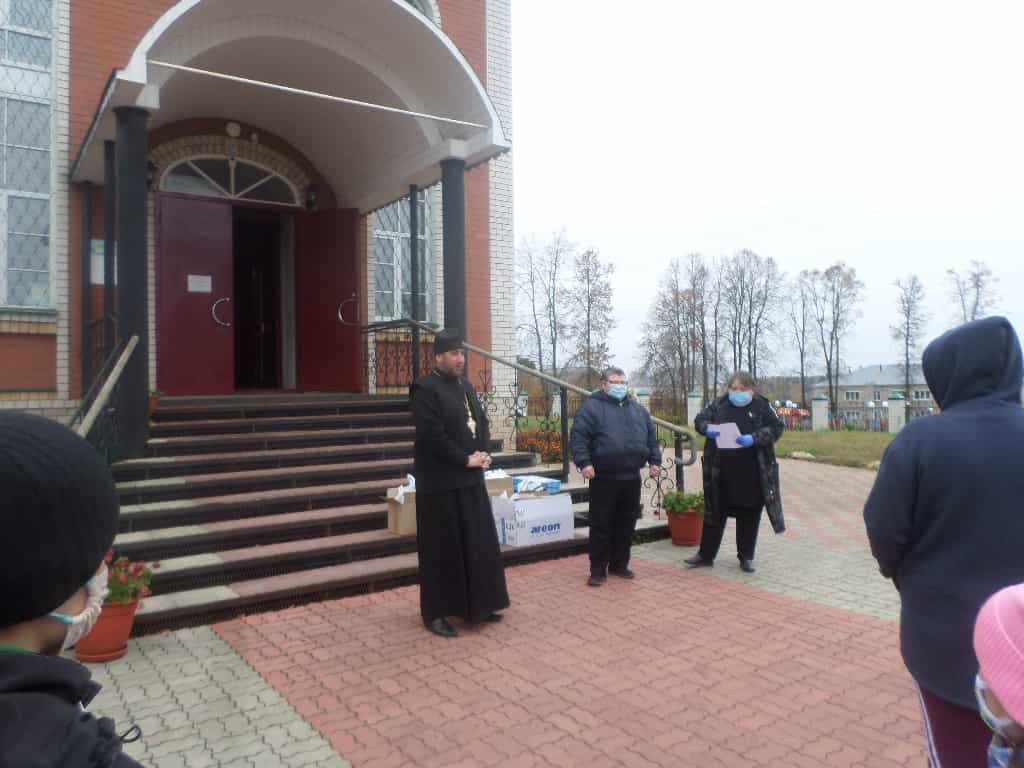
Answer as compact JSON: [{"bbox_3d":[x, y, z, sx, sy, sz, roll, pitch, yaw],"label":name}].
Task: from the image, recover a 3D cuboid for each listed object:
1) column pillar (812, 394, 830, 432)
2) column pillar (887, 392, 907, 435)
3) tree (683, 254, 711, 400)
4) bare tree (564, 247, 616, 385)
[{"bbox_3d":[9.861,0.910,23.600,0.380,1.210,0.380,-1,0,-35],"label":"column pillar"},{"bbox_3d":[11.297,0.836,21.700,0.380,1.250,0.380,-1,0,-35],"label":"column pillar"},{"bbox_3d":[11.477,-3.204,46.000,2.000,9.950,2.000,-1,0,0],"label":"tree"},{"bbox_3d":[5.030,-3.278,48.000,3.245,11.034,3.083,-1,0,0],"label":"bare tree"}]

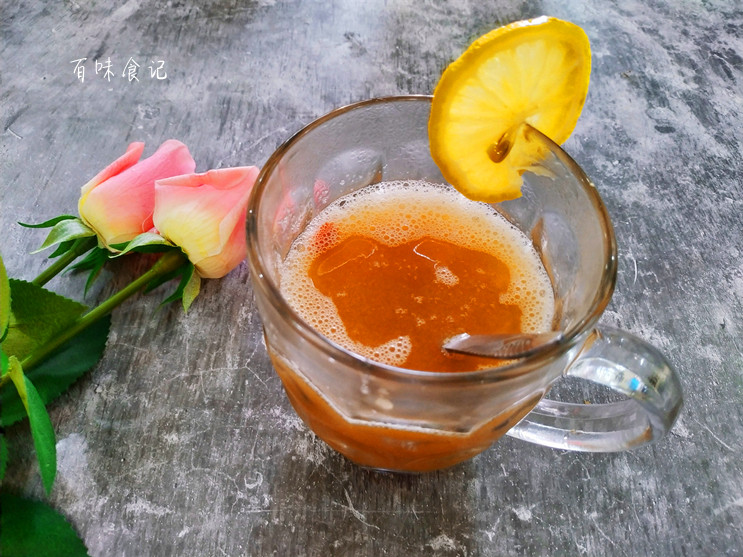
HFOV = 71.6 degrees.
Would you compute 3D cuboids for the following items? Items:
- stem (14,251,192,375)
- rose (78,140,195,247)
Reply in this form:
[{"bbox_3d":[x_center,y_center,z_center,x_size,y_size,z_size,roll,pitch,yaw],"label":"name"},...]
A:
[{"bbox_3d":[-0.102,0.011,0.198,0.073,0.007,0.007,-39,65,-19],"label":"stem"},{"bbox_3d":[-0.099,-0.036,0.221,0.035,0.035,0.053,25,64,14],"label":"rose"}]

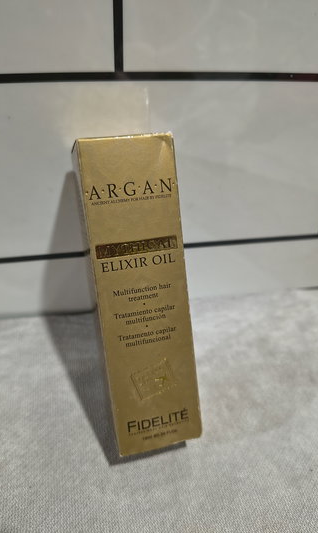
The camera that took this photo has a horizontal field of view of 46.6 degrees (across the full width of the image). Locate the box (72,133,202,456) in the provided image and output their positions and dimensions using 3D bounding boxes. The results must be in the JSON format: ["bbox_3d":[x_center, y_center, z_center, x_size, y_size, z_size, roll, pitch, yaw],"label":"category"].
[{"bbox_3d":[-0.008,0.010,0.139,0.030,0.108,0.030,-9,11,-14],"label":"box"}]

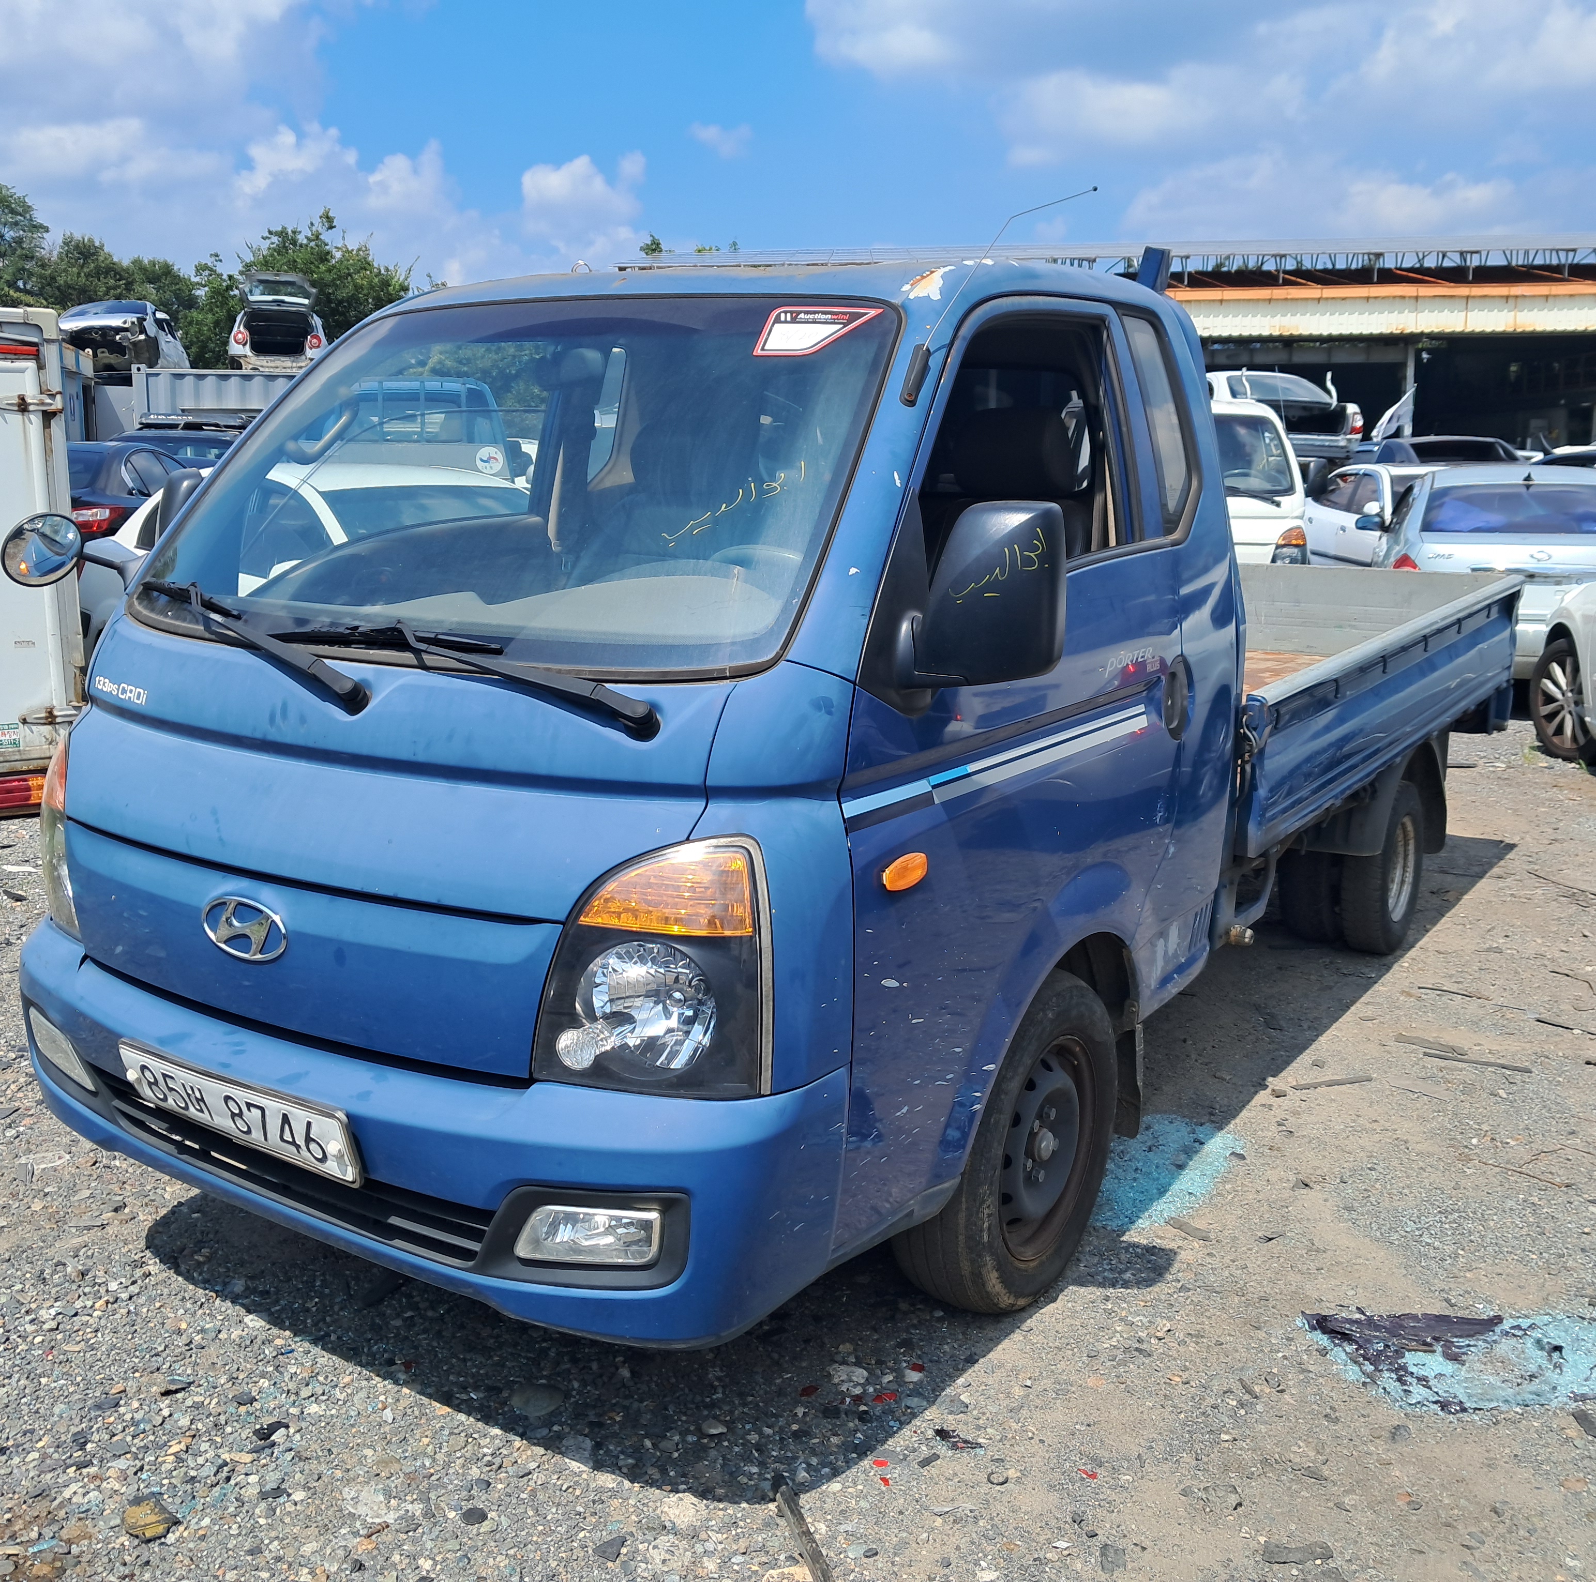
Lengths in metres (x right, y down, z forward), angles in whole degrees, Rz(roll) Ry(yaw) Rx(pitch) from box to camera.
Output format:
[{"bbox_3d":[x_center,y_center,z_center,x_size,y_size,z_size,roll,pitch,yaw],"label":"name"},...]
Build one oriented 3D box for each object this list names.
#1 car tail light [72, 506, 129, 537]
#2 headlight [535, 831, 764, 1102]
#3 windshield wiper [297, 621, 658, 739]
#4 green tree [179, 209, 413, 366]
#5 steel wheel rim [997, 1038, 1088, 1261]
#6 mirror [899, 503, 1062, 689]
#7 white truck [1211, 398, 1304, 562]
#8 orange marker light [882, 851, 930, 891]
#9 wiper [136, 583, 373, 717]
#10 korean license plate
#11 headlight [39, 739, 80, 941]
[{"bbox_3d":[-5.114,-1.977,12.000,0.420,0.200,0.220,-3,12,-13],"label":"car tail light"},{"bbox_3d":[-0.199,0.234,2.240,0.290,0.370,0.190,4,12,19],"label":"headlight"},{"bbox_3d":[-0.551,-0.200,2.541,0.824,0.095,0.082,15,19,29],"label":"windshield wiper"},{"bbox_3d":[-9.600,-8.050,32.000,4.600,5.800,4.500,0,12,0],"label":"green tree"},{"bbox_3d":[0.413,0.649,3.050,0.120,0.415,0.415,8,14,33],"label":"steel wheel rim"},{"bbox_3d":[0.276,-0.292,2.433,0.225,0.265,0.140,6,14,25],"label":"mirror"},{"bbox_3d":[3.000,-2.240,13.950,1.740,1.970,5.100,1,12,6],"label":"white truck"},{"bbox_3d":[0.161,0.117,2.405,0.030,0.060,0.120,8,14,33],"label":"orange marker light"},{"bbox_3d":[-0.963,-0.279,2.829,0.069,0.089,0.817,-10,26,-45],"label":"wiper"},{"bbox_3d":[-0.876,0.496,2.566,0.535,0.118,0.022,8,26,33],"label":"korean license plate"},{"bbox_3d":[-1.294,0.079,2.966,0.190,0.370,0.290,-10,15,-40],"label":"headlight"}]

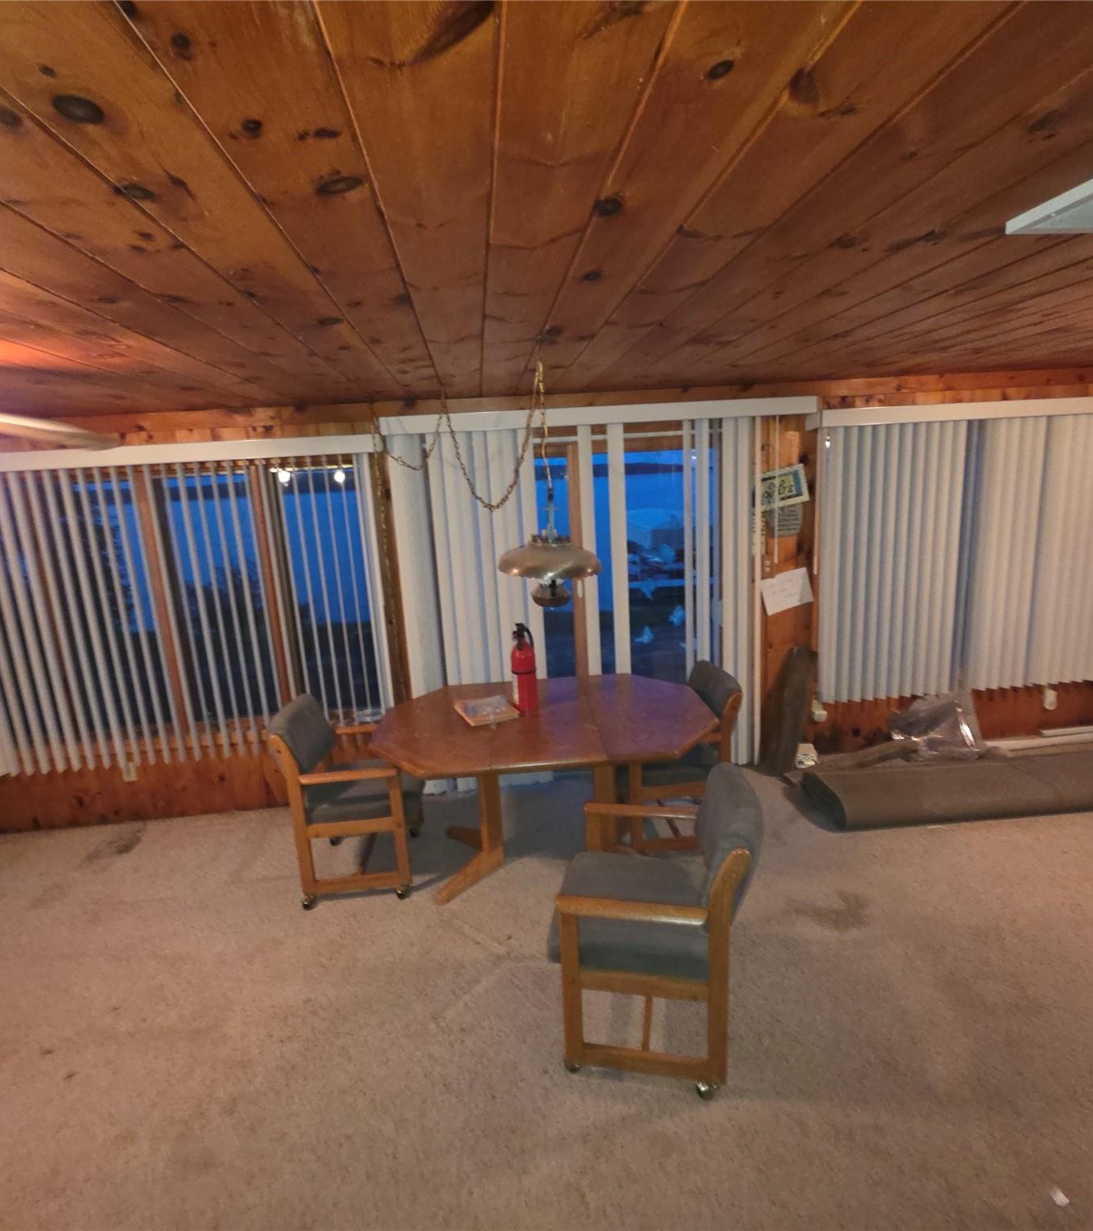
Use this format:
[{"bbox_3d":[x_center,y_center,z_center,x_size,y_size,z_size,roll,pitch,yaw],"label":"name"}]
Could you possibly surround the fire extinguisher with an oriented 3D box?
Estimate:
[{"bbox_3d":[-0.109,0.244,2.846,0.130,0.415,0.115,-7,12,-19],"label":"fire extinguisher"}]

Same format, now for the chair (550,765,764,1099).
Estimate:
[{"bbox_3d":[0.350,0.927,1.969,0.630,0.834,0.540,-1,11,13],"label":"chair"}]

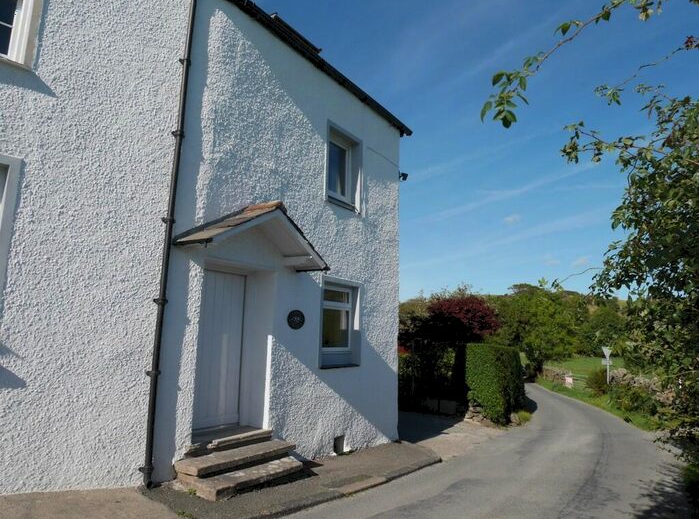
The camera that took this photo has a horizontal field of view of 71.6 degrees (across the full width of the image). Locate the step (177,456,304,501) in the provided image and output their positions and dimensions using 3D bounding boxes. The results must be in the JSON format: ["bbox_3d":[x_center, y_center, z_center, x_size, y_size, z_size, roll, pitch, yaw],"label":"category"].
[{"bbox_3d":[-1.090,2.314,5.184,0.648,0.130,1.361,-5,-12,34],"label":"step"}]

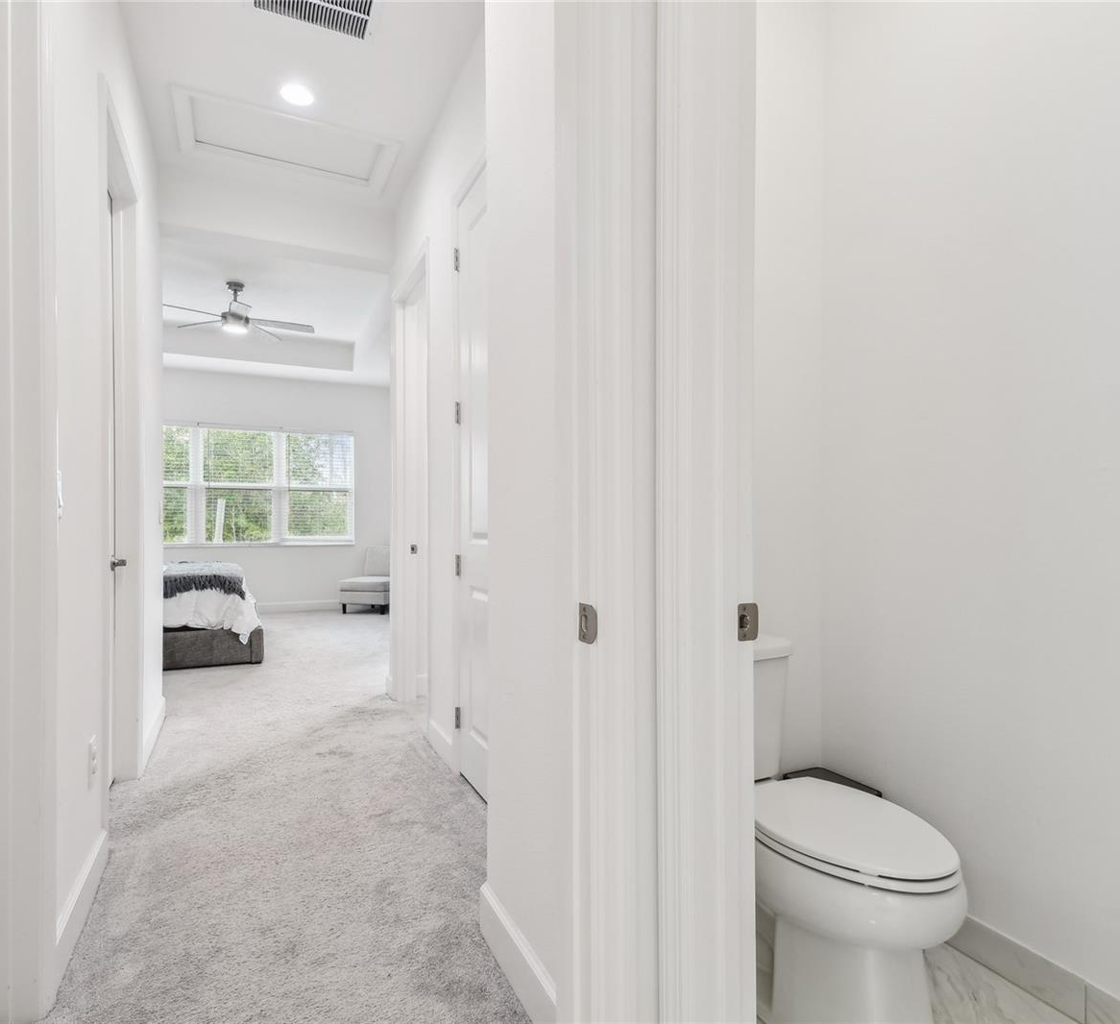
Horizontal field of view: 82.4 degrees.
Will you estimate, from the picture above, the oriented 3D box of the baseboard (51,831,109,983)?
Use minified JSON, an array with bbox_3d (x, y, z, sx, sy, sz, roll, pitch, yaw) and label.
[{"bbox_3d":[-1.335,1.078,1.797,0.016,0.122,0.670,0,0,-27],"label":"baseboard"}]

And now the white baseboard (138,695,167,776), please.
[{"bbox_3d":[-2.009,1.081,3.160,0.016,0.118,0.890,0,0,-27],"label":"white baseboard"}]

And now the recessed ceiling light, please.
[{"bbox_3d":[-1.173,-1.858,2.859,0.170,0.030,0.170,0,0,-27],"label":"recessed ceiling light"}]

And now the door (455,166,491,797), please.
[{"bbox_3d":[-0.255,-0.096,2.463,0.040,2.439,0.725,0,0,-27],"label":"door"}]

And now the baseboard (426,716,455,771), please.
[{"bbox_3d":[-0.566,1.079,3.036,0.016,0.118,0.440,0,0,-27],"label":"baseboard"}]

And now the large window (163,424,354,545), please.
[{"bbox_3d":[-3.502,-0.269,7.054,2.377,1.330,0.110,0,0,-27],"label":"large window"}]

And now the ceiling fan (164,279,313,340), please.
[{"bbox_3d":[-2.639,-1.670,5.211,1.280,0.370,1.280,0,0,-27],"label":"ceiling fan"}]

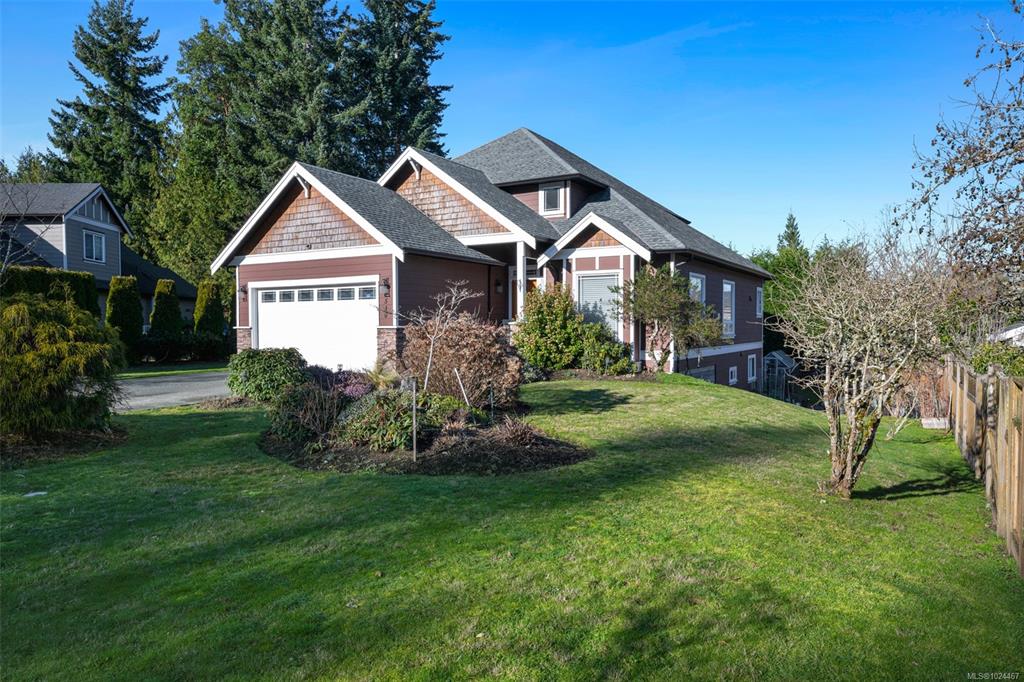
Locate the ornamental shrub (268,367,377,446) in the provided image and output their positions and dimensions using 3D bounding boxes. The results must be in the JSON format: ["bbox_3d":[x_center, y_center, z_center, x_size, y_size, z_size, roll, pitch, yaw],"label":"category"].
[{"bbox_3d":[-2.416,0.765,8.718,1.350,0.900,1.200,0,1,0],"label":"ornamental shrub"}]

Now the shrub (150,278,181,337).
[{"bbox_3d":[-12.999,-0.754,25.590,1.180,3.120,1.200,0,1,0],"label":"shrub"}]

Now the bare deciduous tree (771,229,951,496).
[{"bbox_3d":[3.320,0.197,6.506,1.650,2.530,1.650,0,1,0],"label":"bare deciduous tree"}]

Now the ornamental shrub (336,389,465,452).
[{"bbox_3d":[-1.323,0.903,8.121,1.550,0.650,1.300,0,1,0],"label":"ornamental shrub"}]

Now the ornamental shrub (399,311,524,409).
[{"bbox_3d":[-0.906,0.315,12.009,2.150,1.620,1.900,0,1,0],"label":"ornamental shrub"}]

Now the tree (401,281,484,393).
[{"bbox_3d":[-1.064,0.041,10.303,1.250,1.880,1.100,0,1,0],"label":"tree"}]

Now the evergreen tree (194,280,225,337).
[{"bbox_3d":[-12.013,-0.811,27.089,1.120,3.170,1.150,0,1,0],"label":"evergreen tree"}]

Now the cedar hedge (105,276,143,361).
[{"bbox_3d":[-13.777,-0.729,24.190,1.220,3.130,1.220,0,1,0],"label":"cedar hedge"}]

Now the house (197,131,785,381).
[{"bbox_3d":[0.844,-2.716,24.251,13.100,9.400,16.800,1,1,30],"label":"house"}]

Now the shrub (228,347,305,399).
[{"bbox_3d":[-4.749,0.609,13.216,1.500,1.020,1.400,0,1,0],"label":"shrub"}]

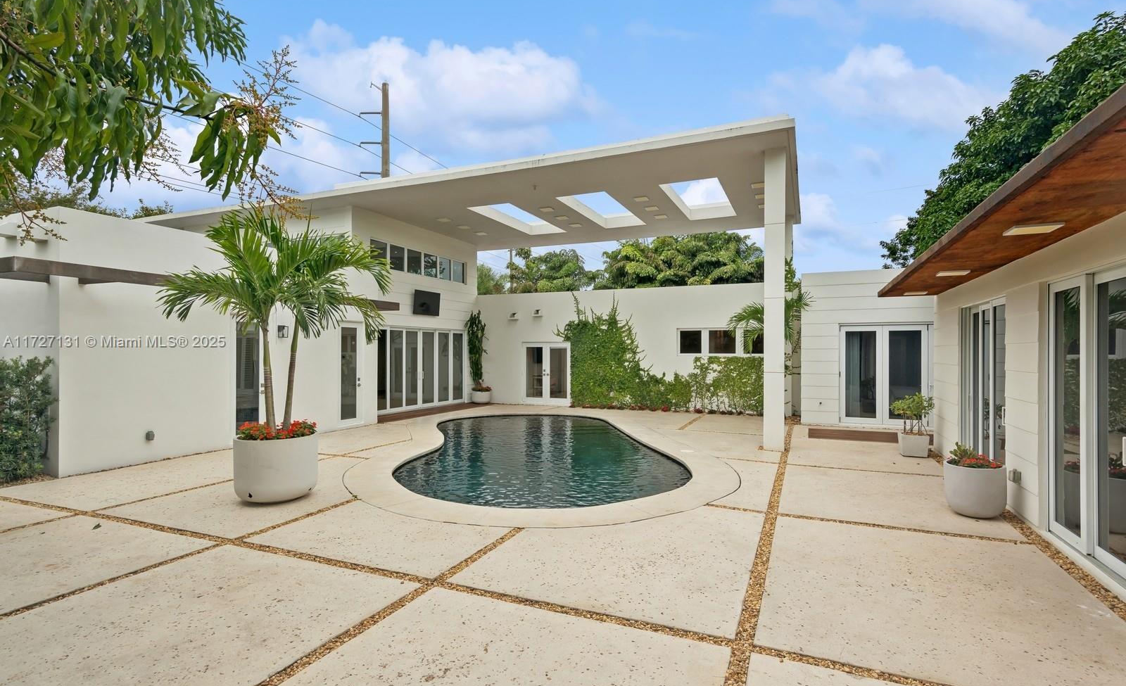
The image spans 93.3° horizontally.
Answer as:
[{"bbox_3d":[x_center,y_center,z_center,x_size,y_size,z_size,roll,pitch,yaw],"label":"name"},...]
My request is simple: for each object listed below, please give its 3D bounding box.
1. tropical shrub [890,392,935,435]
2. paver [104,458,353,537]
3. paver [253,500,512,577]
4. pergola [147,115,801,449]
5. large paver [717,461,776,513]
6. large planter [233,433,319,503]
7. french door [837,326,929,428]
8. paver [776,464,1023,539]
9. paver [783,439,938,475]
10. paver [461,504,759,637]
[{"bbox_3d":[5.292,1.058,8.051,0.590,0.649,0.561,-1,-1,24],"label":"tropical shrub"},{"bbox_3d":[-2.971,1.683,6.143,2.017,0.070,2.873,-1,-1,24],"label":"paver"},{"bbox_3d":[-1.453,1.651,4.562,1.791,0.070,1.210,-1,-1,24],"label":"paver"},{"bbox_3d":[-2.356,-0.701,13.878,15.643,4.998,6.444,-1,-1,24],"label":"pergola"},{"bbox_3d":[2.106,1.683,6.368,0.807,0.070,2.342,-1,-1,24],"label":"large paver"},{"bbox_3d":[-3.129,1.322,5.811,0.807,0.639,0.807,-1,-1,24],"label":"large planter"},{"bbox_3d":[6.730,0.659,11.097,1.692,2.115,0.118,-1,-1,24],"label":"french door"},{"bbox_3d":[3.380,1.670,5.758,1.820,0.070,2.312,-1,-1,24],"label":"paver"},{"bbox_3d":[4.440,1.715,8.097,1.781,0.070,2.489,-1,-1,24],"label":"paver"},{"bbox_3d":[0.578,1.644,4.320,1.820,0.070,2.410,-1,-1,24],"label":"paver"}]

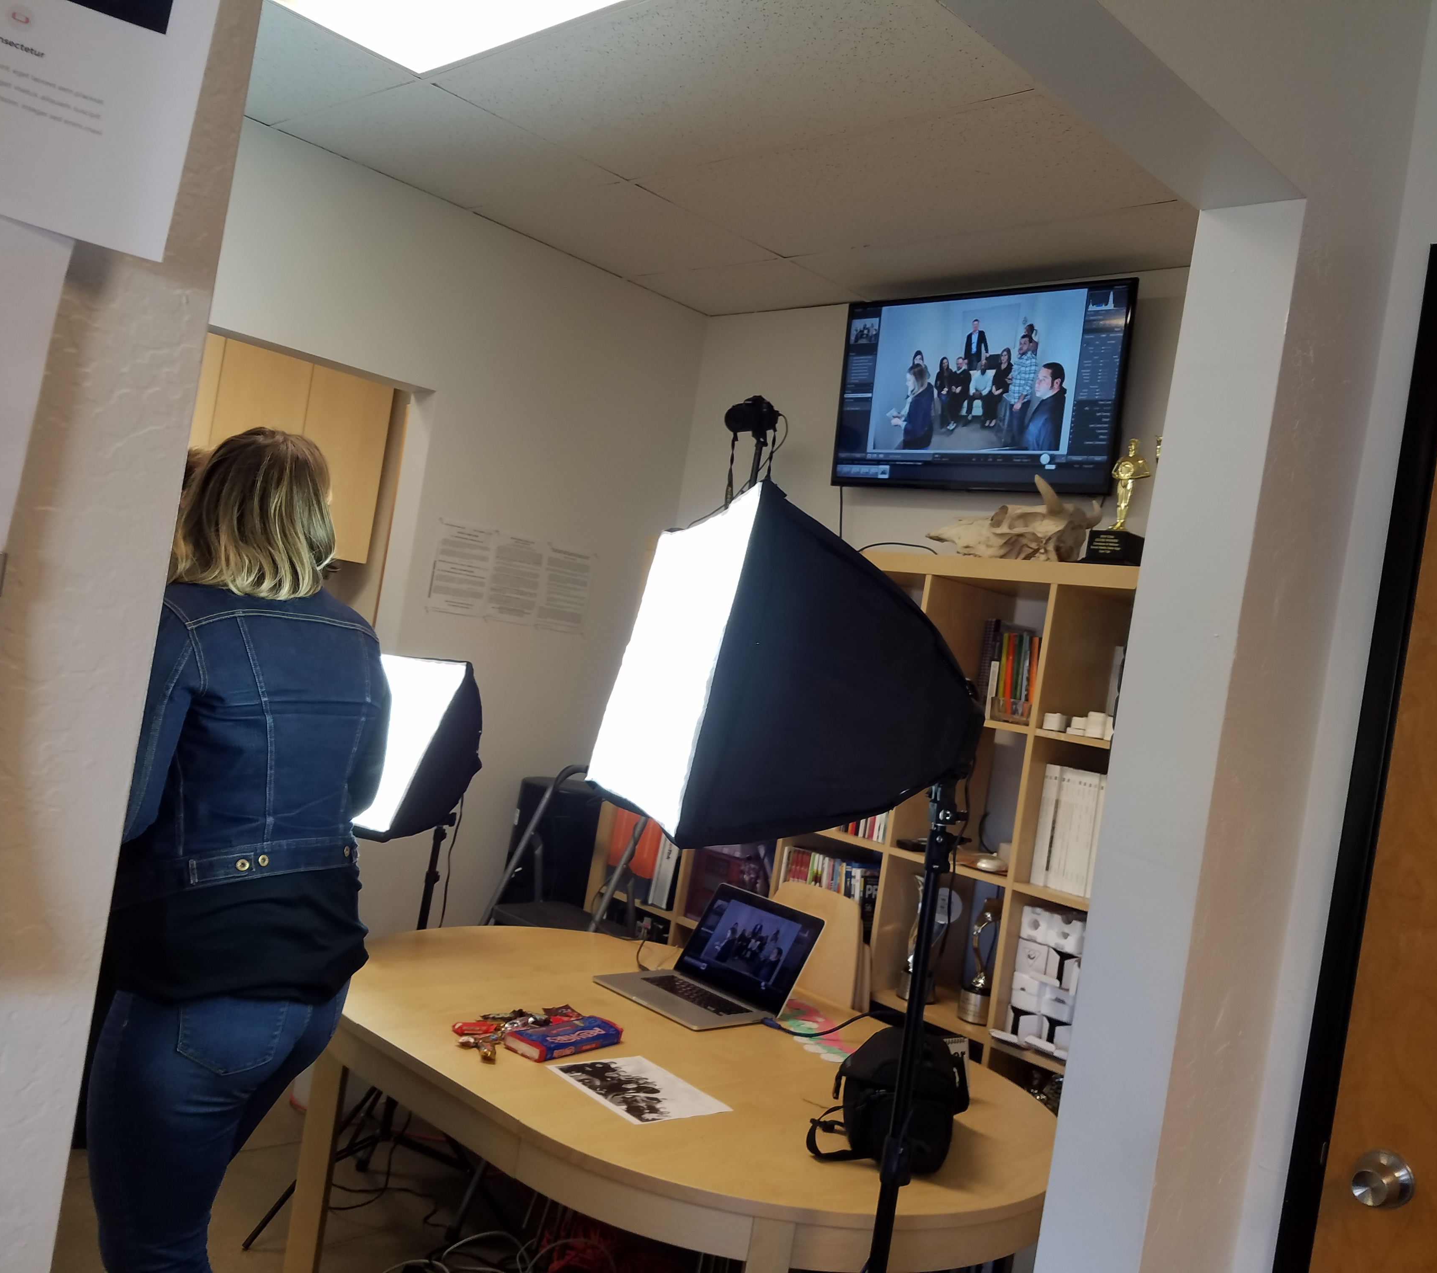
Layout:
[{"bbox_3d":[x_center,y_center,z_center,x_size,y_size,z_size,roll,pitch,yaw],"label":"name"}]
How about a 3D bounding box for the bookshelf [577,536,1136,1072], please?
[{"bbox_3d":[0.407,0.709,3.434,1.850,1.850,0.390,8,0,44],"label":"bookshelf"}]

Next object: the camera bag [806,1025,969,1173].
[{"bbox_3d":[0.309,0.791,2.225,0.230,0.195,0.175,9,0,-13],"label":"camera bag"}]

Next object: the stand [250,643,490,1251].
[{"bbox_3d":[-0.824,0.737,3.227,0.620,1.420,0.630,9,0,-40],"label":"stand"}]

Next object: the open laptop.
[{"bbox_3d":[-0.020,0.731,2.972,0.370,0.230,0.359,9,0,-44],"label":"open laptop"}]

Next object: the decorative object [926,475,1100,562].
[{"bbox_3d":[0.709,-0.288,3.200,0.450,0.210,0.270,8,0,44],"label":"decorative object"}]

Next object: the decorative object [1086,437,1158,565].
[{"bbox_3d":[0.940,-0.302,2.952,0.120,0.305,0.120,8,0,44],"label":"decorative object"}]

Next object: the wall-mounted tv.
[{"bbox_3d":[0.710,-0.676,3.537,0.915,0.545,0.056,8,3,44],"label":"wall-mounted tv"}]

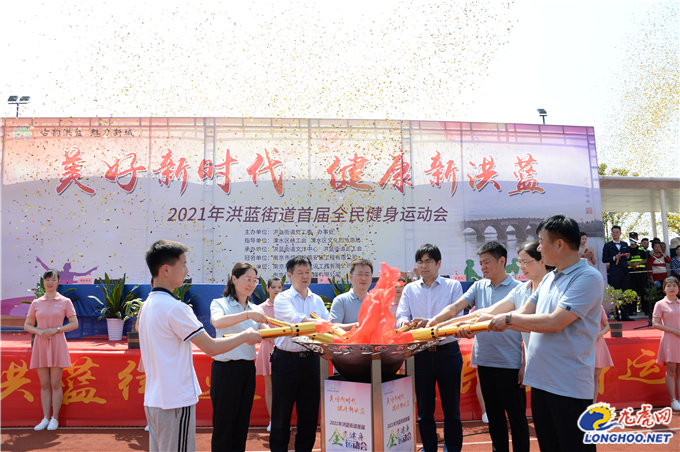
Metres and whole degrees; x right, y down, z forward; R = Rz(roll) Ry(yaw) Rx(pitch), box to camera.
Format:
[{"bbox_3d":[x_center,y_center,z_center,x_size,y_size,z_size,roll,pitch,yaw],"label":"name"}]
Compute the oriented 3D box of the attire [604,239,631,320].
[{"bbox_3d":[5.280,1.015,10.045,0.510,1.492,0.340,-1,-7,5],"label":"attire"}]

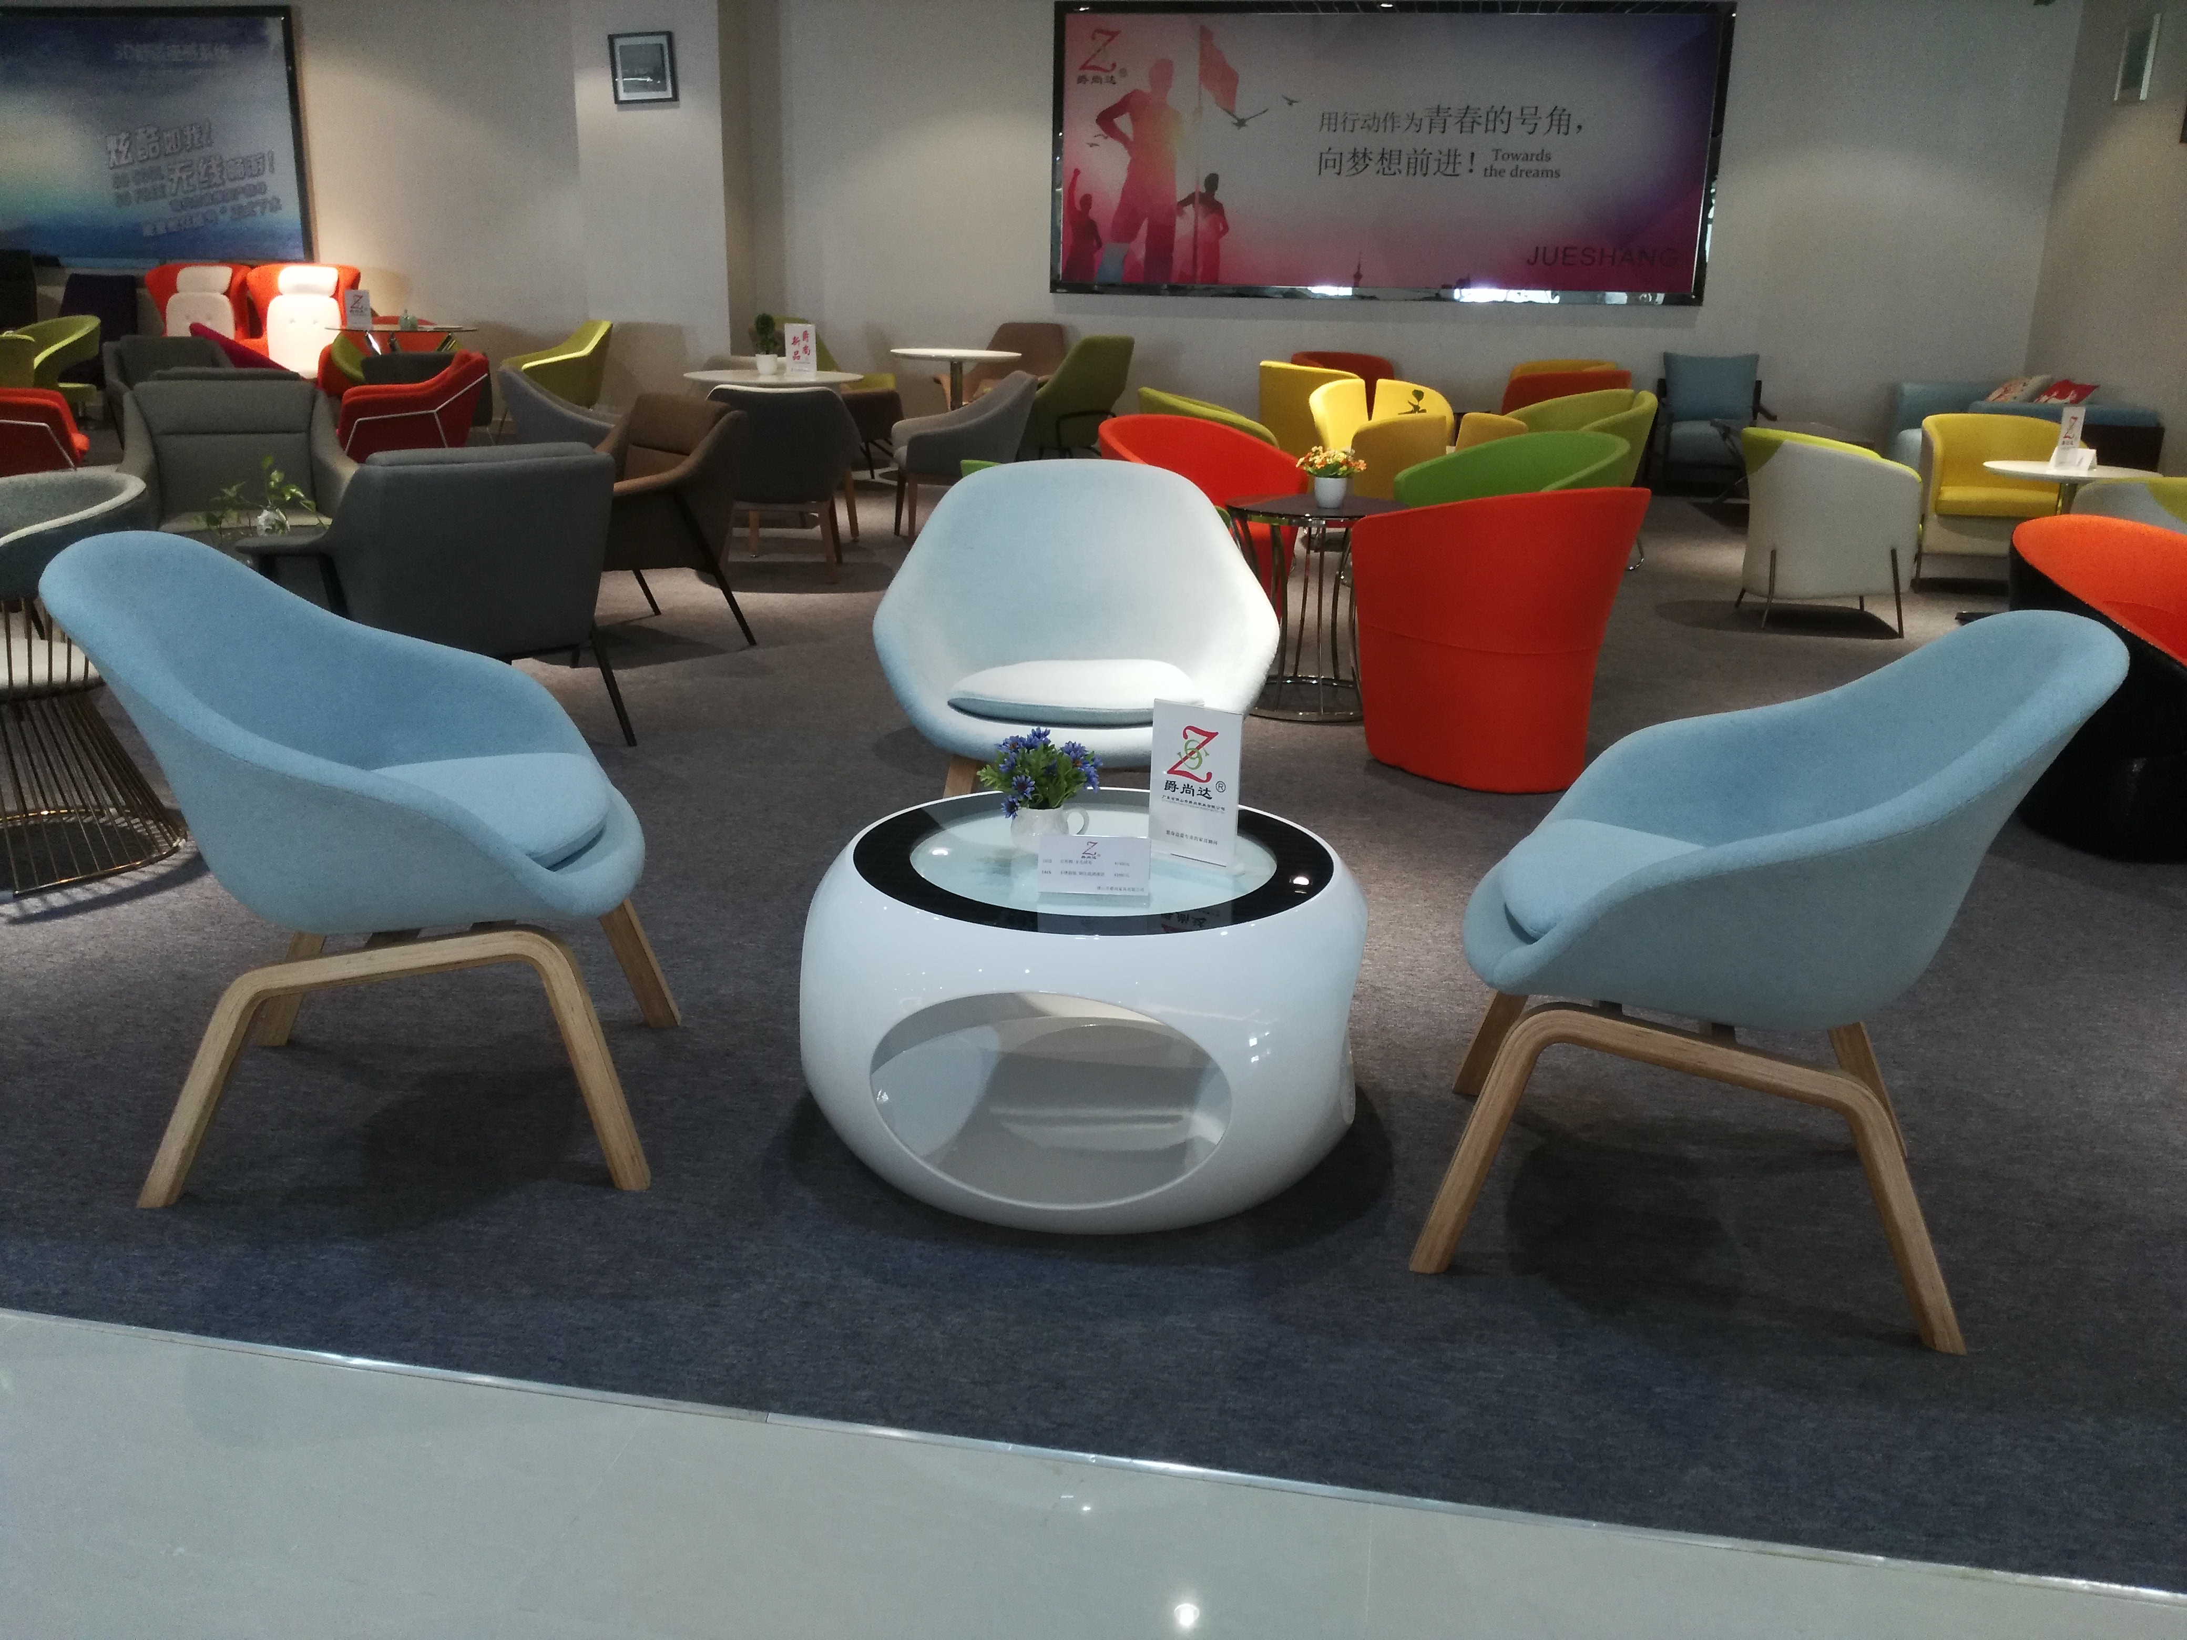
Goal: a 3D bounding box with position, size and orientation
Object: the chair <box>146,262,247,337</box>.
[{"bbox_3d":[-6.658,-3.514,13.253,0.694,1.221,0.717,-3,17,-14],"label":"chair"}]

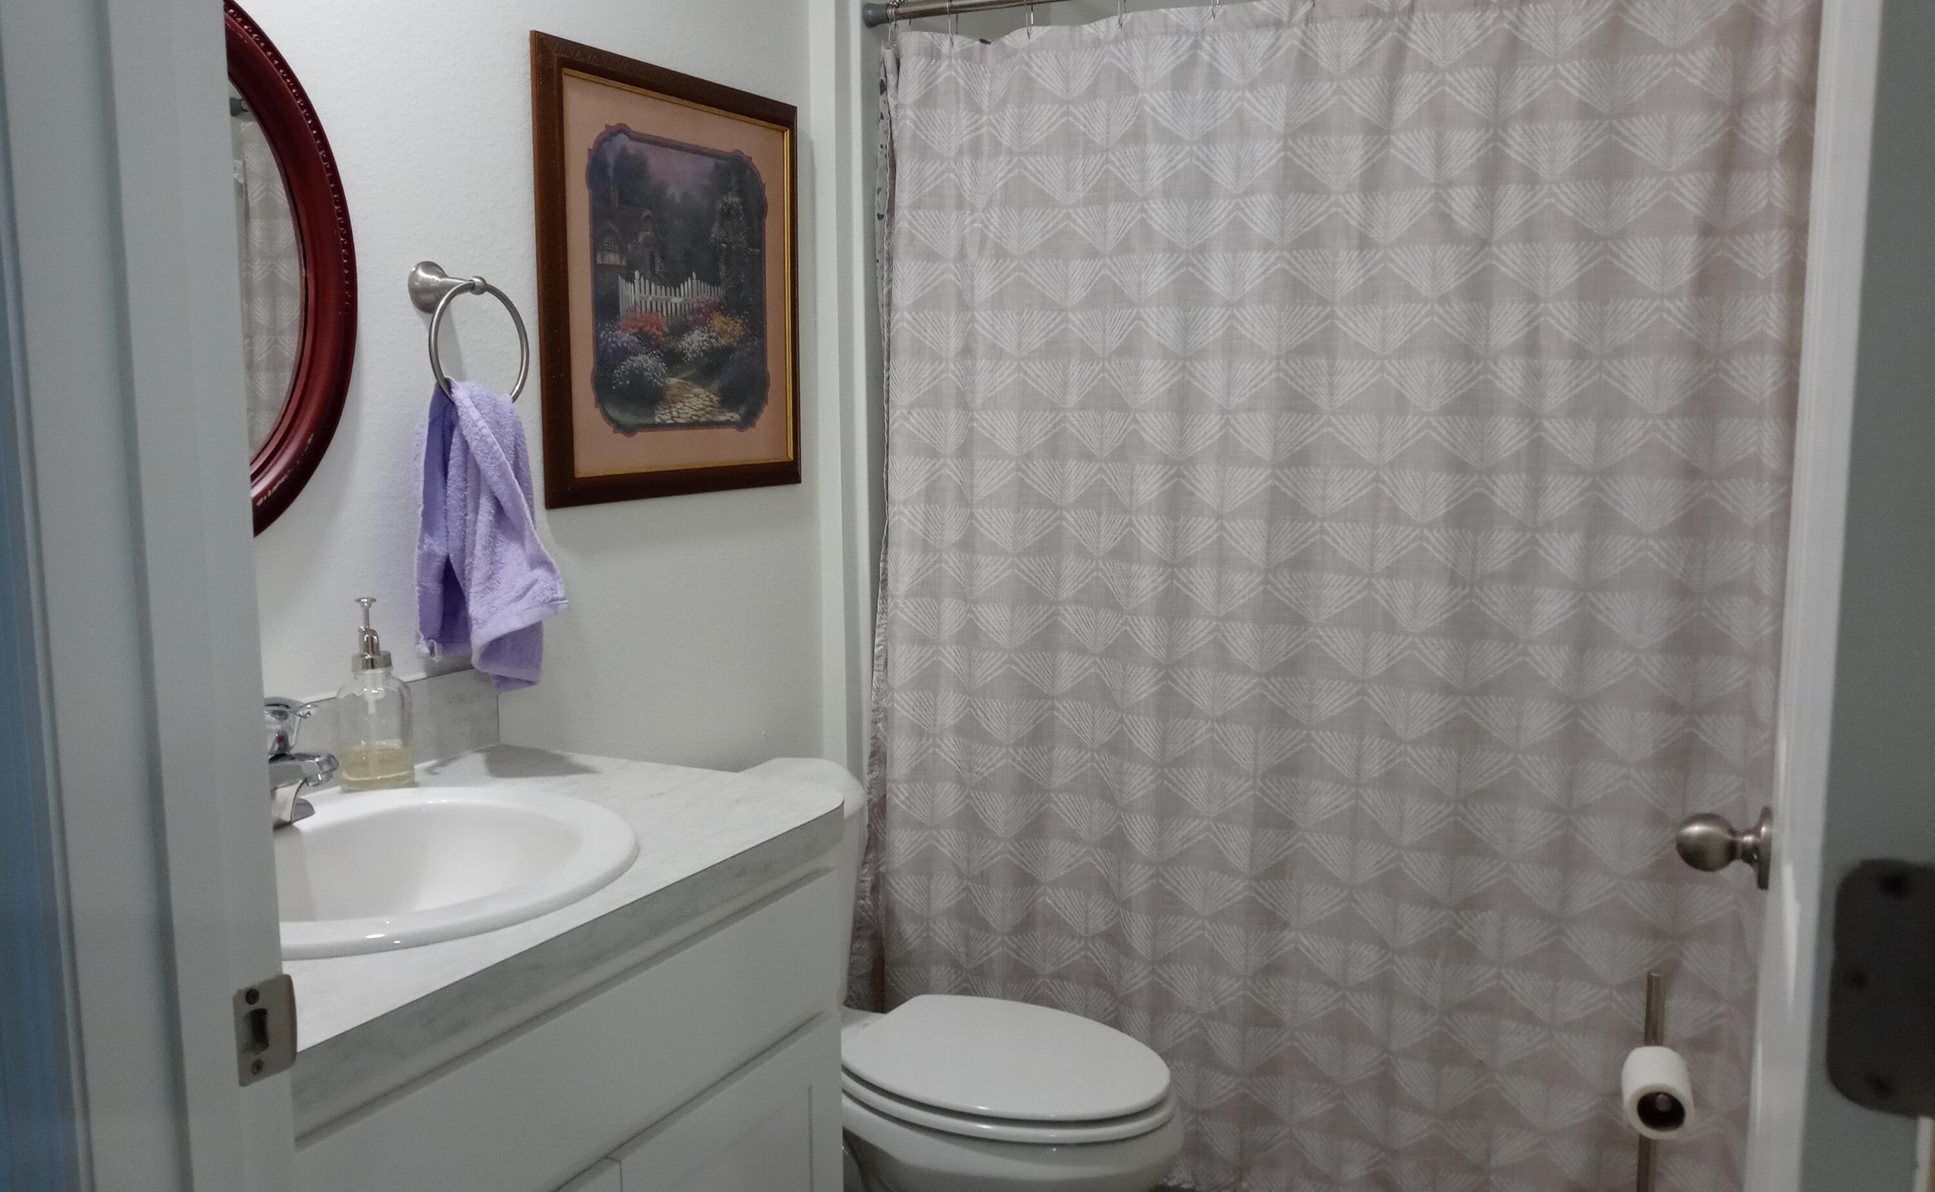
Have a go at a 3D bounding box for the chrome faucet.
[{"bbox_3d":[-0.664,0.165,1.511,0.162,0.143,0.148,4,8,26],"label":"chrome faucet"}]

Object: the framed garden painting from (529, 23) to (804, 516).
[{"bbox_3d":[-0.420,-0.448,2.280,0.022,0.600,0.622,4,8,26],"label":"framed garden painting"}]

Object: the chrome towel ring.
[{"bbox_3d":[-0.601,-0.303,1.853,0.085,0.187,0.163,4,8,26],"label":"chrome towel ring"}]

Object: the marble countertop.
[{"bbox_3d":[-0.559,0.277,1.468,0.554,0.044,0.930,4,8,26],"label":"marble countertop"}]

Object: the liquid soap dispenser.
[{"bbox_3d":[-0.658,0.110,1.740,0.079,0.218,0.079,-6,10,-40],"label":"liquid soap dispenser"}]

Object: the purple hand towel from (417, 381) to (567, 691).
[{"bbox_3d":[-0.573,-0.068,1.885,0.108,0.379,0.202,4,8,26],"label":"purple hand towel"}]

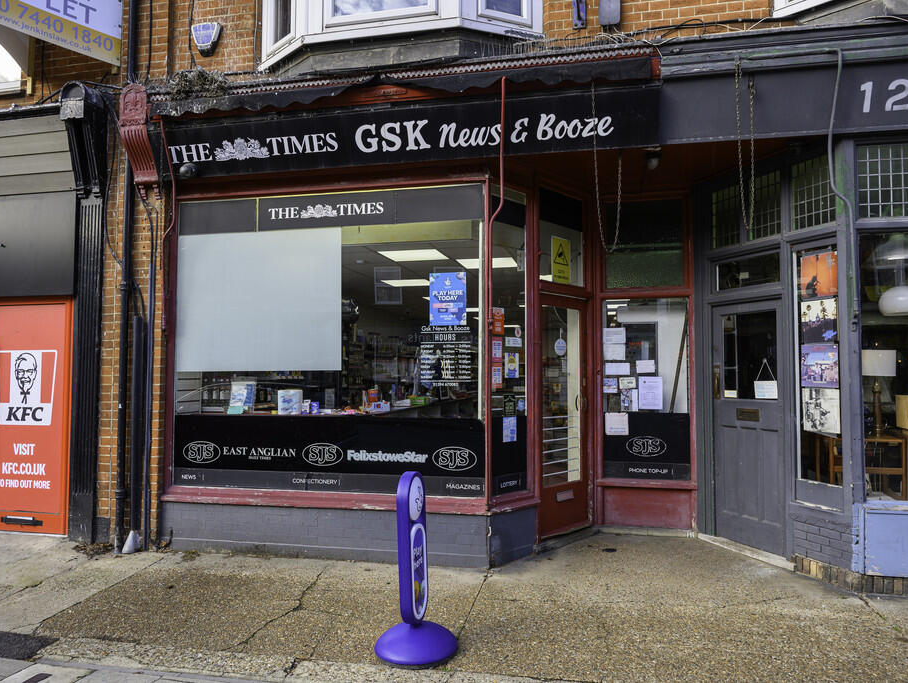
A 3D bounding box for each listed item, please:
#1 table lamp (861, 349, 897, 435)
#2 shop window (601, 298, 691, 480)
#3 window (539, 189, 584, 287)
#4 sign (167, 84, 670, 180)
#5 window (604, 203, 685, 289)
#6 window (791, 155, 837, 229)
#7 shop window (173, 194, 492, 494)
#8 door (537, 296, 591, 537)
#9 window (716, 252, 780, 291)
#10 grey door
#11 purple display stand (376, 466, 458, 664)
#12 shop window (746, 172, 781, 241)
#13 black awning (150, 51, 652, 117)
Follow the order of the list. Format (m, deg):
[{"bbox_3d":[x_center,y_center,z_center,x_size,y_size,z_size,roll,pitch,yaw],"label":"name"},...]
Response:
[{"bbox_3d":[3.231,0.389,5.200,0.255,0.660,0.255,0,-3,10],"label":"table lamp"},{"bbox_3d":[1.721,0.424,6.133,0.762,1.636,0.070,0,-3,9],"label":"shop window"},{"bbox_3d":[0.946,-0.888,5.944,0.060,0.786,0.675,-2,-3,43],"label":"window"},{"bbox_3d":[-0.496,-1.617,5.392,4.086,0.429,0.080,-1,-3,12],"label":"sign"},{"bbox_3d":[1.721,-0.881,6.192,0.684,0.795,0.060,0,-3,9],"label":"window"},{"bbox_3d":[2.670,-1.111,5.070,0.060,0.497,0.388,1,-3,-22],"label":"window"},{"bbox_3d":[-1.035,-0.002,5.441,2.643,2.389,0.080,0,-3,12],"label":"shop window"},{"bbox_3d":[0.964,0.631,5.899,0.070,2.004,0.760,-2,-3,43],"label":"door"},{"bbox_3d":[2.426,-0.570,5.655,0.060,0.235,0.688,1,-3,-22],"label":"window"},{"bbox_3d":[2.426,0.685,5.649,0.060,2.004,0.748,1,-3,-22],"label":"grey door"},{"bbox_3d":[-0.190,1.207,3.759,0.458,0.985,0.458,-1,-3,15],"label":"purple display stand"},{"bbox_3d":[2.499,-1.094,5.498,0.060,0.513,0.325,1,-3,-22],"label":"shop window"},{"bbox_3d":[-0.556,-1.931,5.327,4.072,0.187,0.160,-1,-3,12],"label":"black awning"}]

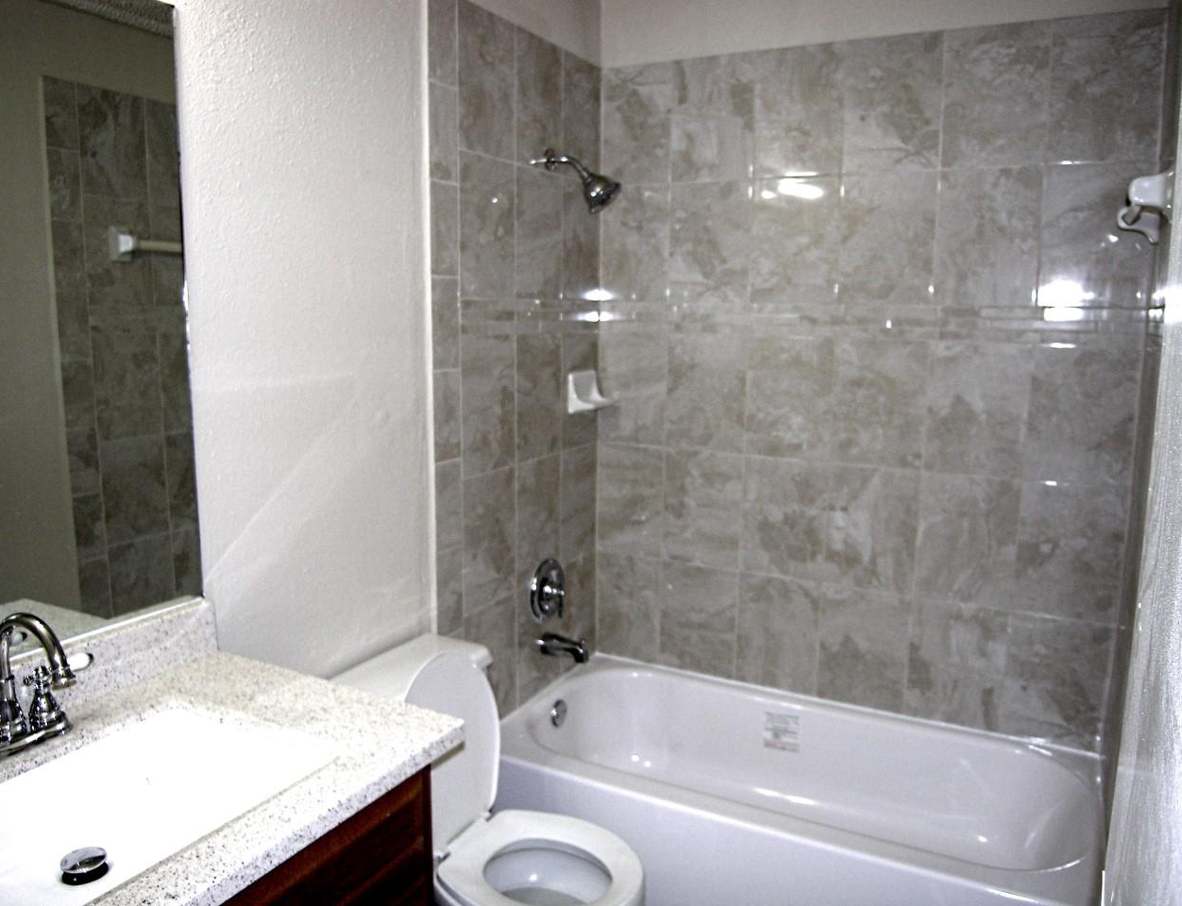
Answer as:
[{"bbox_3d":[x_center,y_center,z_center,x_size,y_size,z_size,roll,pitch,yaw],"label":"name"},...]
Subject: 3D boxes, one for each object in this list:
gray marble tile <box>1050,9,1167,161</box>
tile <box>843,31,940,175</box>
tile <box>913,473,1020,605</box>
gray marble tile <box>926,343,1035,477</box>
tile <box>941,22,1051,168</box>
[{"bbox_3d":[1.234,-0.876,2.016,0.250,0.350,0.010,5,10,27],"label":"gray marble tile"},{"bbox_3d":[0.809,-0.927,2.232,0.254,0.356,0.010,5,10,27],"label":"tile"},{"bbox_3d":[1.024,0.234,2.288,0.250,0.350,0.010,5,10,27],"label":"tile"},{"bbox_3d":[1.025,-0.116,2.236,0.250,0.350,0.010,5,10,27],"label":"gray marble tile"},{"bbox_3d":[1.034,-0.907,2.118,0.254,0.356,0.010,5,10,27],"label":"tile"}]

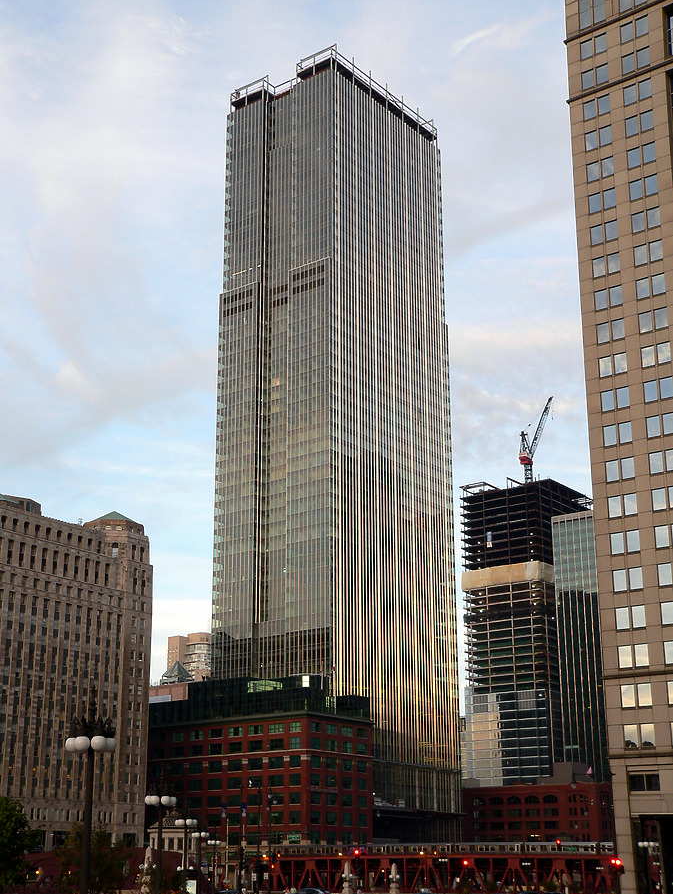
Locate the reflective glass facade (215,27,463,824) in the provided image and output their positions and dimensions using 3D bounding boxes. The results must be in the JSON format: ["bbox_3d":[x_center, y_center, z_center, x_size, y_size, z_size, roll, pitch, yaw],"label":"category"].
[{"bbox_3d":[0.365,4.119,391.863,41.500,239.000,61.000,-13,-22,35],"label":"reflective glass facade"}]

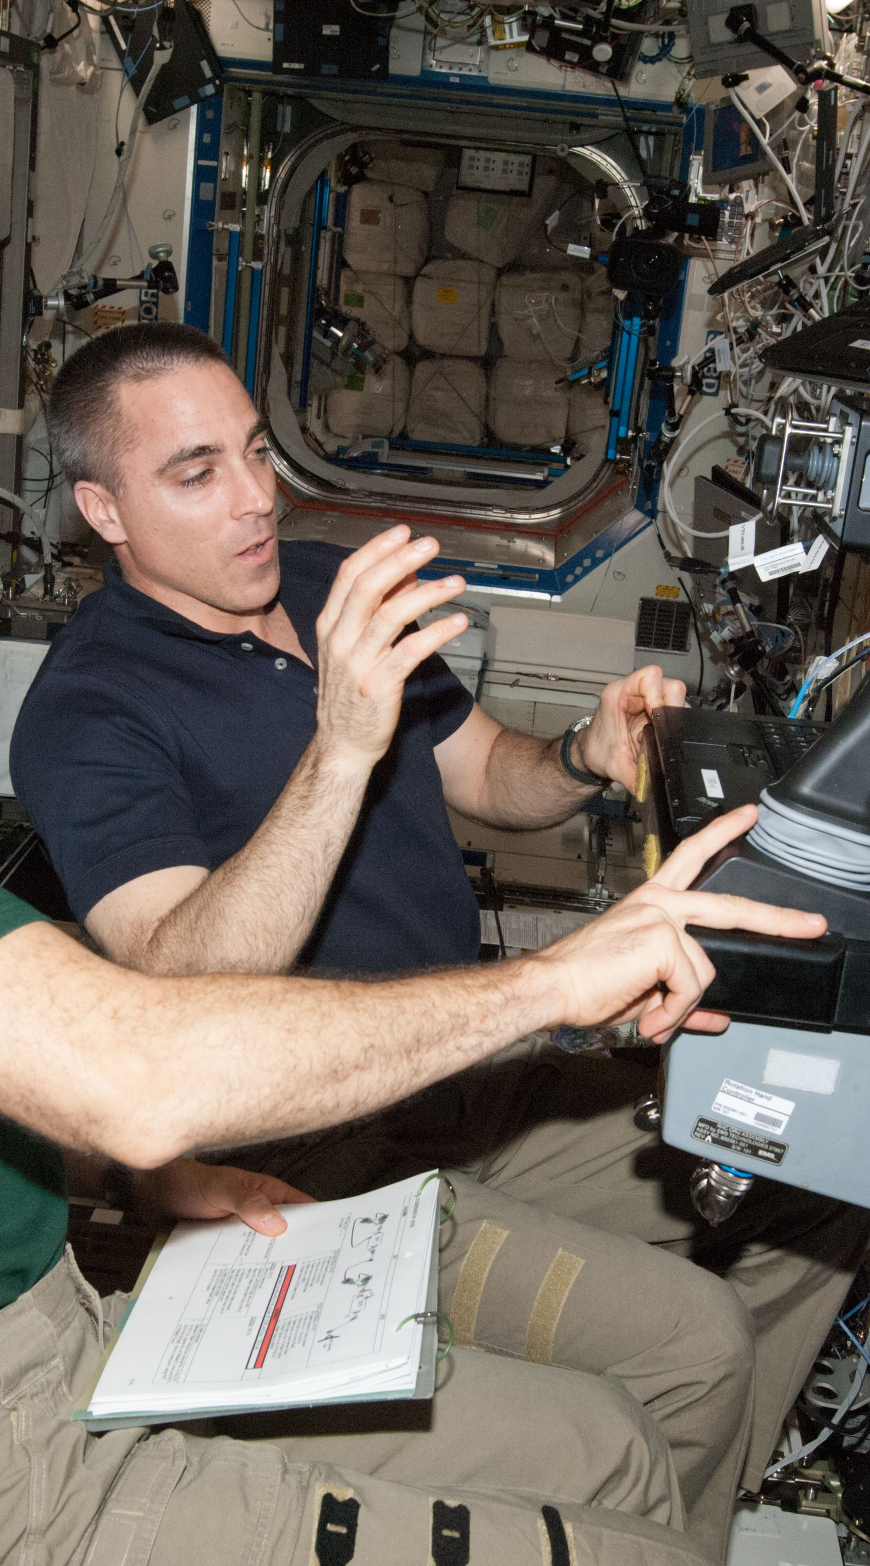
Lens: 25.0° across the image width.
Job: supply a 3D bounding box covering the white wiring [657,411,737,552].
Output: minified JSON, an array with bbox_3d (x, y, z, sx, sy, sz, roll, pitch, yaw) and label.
[{"bbox_3d":[0.574,-0.648,4.200,0.190,0.300,0.100,5,16,0],"label":"white wiring"}]

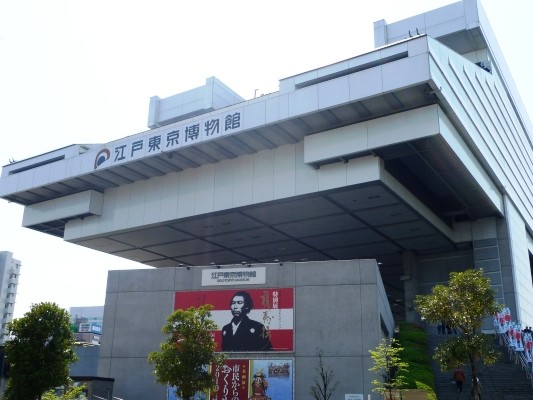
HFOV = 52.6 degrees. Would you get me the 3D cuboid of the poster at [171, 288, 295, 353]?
[{"bbox_3d":[-1.897,6.583,29.326,6.930,3.340,0.100,-4,-20,14],"label":"poster"}]

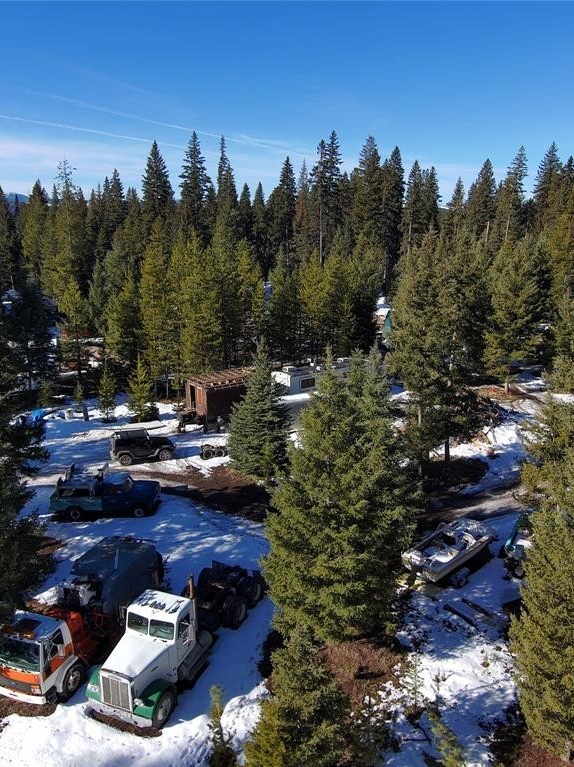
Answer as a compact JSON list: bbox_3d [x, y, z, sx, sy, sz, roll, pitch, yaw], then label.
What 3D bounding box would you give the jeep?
[{"bbox_3d":[-8.644,3.622,37.218,3.900,1.850,1.750,-6,16,-20],"label":"jeep"}]

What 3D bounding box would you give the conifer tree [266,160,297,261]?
[{"bbox_3d":[-0.739,-25.275,101.972,5.000,22.610,5.000,0,16,0],"label":"conifer tree"}]

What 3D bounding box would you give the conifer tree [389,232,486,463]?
[{"bbox_3d":[8.535,-1.811,35.274,5.444,13.158,5.444,0,15,0],"label":"conifer tree"}]

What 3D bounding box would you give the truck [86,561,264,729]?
[{"bbox_3d":[-3.567,7.990,21.865,2.450,3.200,7.800,6,17,21],"label":"truck"}]

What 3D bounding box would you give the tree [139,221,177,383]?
[{"bbox_3d":[-10.165,-5.902,49.276,3.006,13.609,3.006,0,15,0],"label":"tree"}]

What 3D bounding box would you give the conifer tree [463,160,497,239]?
[{"bbox_3d":[26.299,-19.829,85.816,4.621,21.256,4.621,0,15,0],"label":"conifer tree"}]

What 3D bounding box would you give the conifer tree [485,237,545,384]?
[{"bbox_3d":[18.145,-5.328,49.434,4.765,12.417,4.765,0,15,0],"label":"conifer tree"}]

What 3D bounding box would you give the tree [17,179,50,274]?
[{"bbox_3d":[-39.725,-22.066,97.685,5.000,18.780,5.000,0,16,0],"label":"tree"}]

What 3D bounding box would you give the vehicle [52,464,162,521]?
[{"bbox_3d":[-8.719,5.345,30.398,5.000,1.950,1.950,-1,15,-5],"label":"vehicle"}]

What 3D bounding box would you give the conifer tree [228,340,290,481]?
[{"bbox_3d":[-1.574,1.420,35.534,3.500,7.690,3.500,0,16,0],"label":"conifer tree"}]

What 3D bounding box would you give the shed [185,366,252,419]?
[{"bbox_3d":[-4.453,0.593,47.594,5.800,2.600,3.200,-11,19,-33],"label":"shed"}]

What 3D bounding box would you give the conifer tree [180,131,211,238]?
[{"bbox_3d":[-13.694,-24.195,92.924,5.400,25.470,5.400,0,16,0],"label":"conifer tree"}]

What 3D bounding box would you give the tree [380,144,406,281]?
[{"bbox_3d":[14.416,-20.554,85.616,3.553,22.761,3.553,0,15,0],"label":"tree"}]

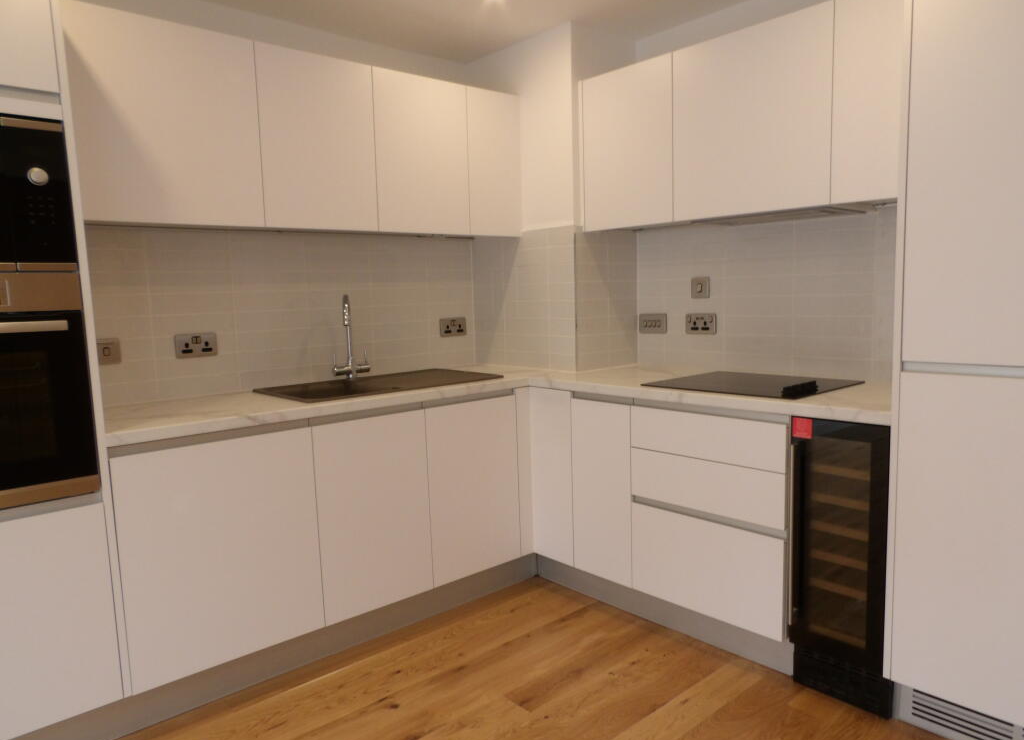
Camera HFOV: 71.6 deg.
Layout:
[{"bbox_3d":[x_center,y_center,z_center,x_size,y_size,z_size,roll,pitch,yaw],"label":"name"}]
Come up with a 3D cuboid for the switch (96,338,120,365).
[{"bbox_3d":[-1.402,-0.062,2.457,0.087,0.087,0.010,-7,8,-41],"label":"switch"}]

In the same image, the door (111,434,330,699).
[{"bbox_3d":[-0.879,0.559,2.195,0.598,0.690,0.020,-7,8,-41],"label":"door"}]

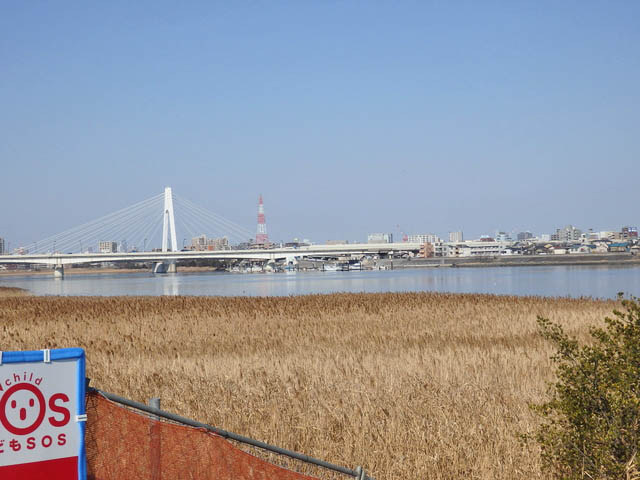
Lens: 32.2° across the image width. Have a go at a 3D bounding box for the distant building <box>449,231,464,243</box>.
[{"bbox_3d":[209.190,6.440,1700.000,20.500,36.000,15.000,-1,-1,7],"label":"distant building"}]

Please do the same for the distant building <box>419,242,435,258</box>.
[{"bbox_3d":[71.660,7.720,745.000,7.000,12.200,8.000,-2,-1,30],"label":"distant building"}]

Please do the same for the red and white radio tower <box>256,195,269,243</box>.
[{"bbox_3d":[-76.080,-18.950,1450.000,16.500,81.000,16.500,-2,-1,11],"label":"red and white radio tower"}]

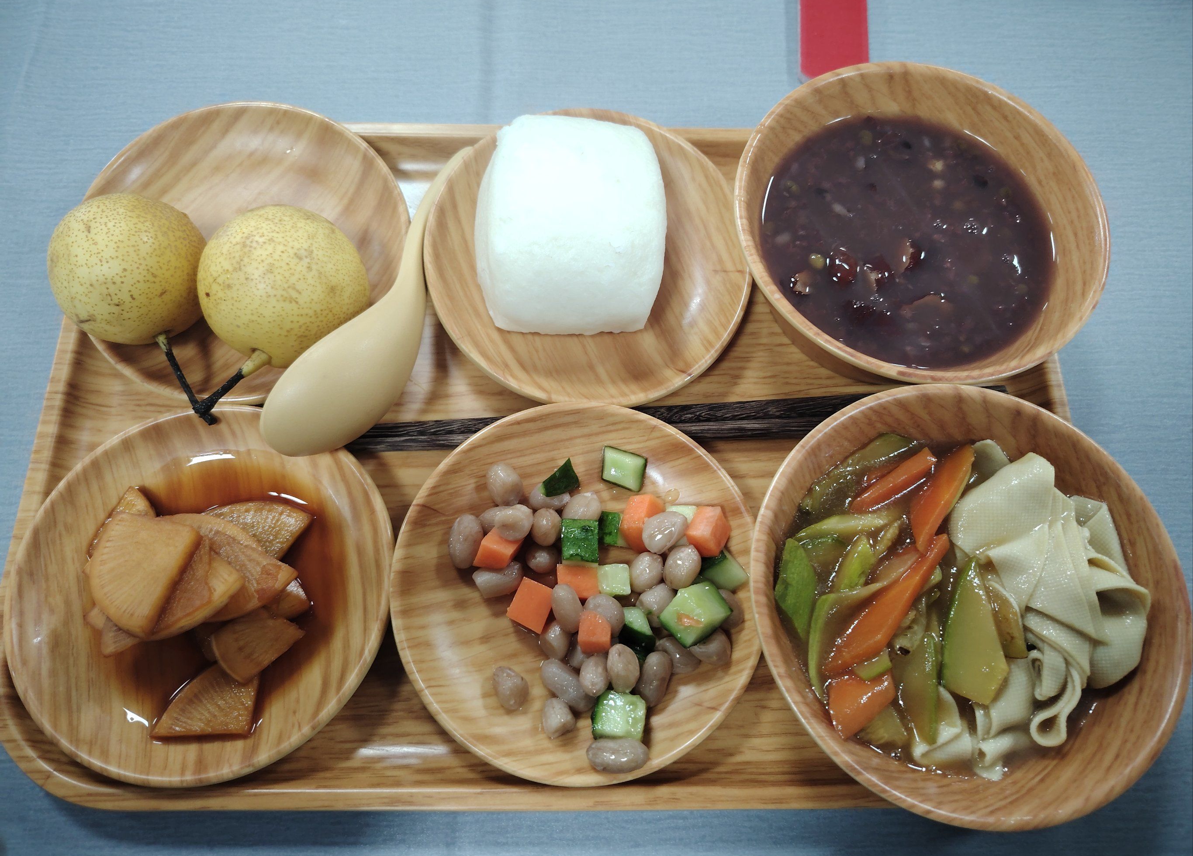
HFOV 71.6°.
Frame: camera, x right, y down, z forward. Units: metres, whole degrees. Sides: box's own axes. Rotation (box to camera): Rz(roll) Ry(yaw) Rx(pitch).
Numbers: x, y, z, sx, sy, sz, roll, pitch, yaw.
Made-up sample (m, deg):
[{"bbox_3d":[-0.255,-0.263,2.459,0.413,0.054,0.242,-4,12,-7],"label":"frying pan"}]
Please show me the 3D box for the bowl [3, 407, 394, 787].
[{"bbox_3d":[-0.132,0.056,0.290,0.127,0.027,0.127,0,72,-2],"label":"bowl"}]

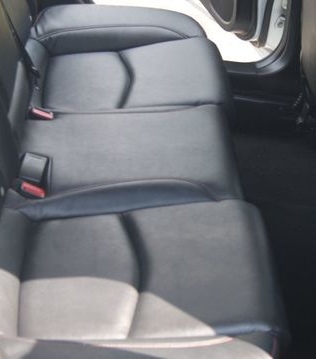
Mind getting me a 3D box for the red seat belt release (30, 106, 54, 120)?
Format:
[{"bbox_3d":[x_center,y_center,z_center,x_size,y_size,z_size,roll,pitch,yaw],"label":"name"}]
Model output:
[{"bbox_3d":[-0.260,-0.149,1.720,0.047,0.013,0.015,16,30,-12],"label":"red seat belt release"}]

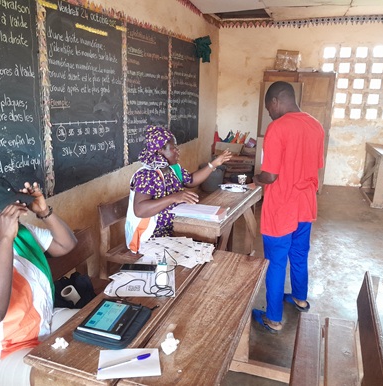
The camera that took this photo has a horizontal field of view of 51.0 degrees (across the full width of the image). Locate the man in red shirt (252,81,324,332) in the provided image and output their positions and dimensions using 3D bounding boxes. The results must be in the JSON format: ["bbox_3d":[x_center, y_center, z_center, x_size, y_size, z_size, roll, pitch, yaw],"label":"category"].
[{"bbox_3d":[0.646,0.077,2.812,0.480,1.654,0.370,-7,17,-28],"label":"man in red shirt"}]

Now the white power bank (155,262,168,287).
[{"bbox_3d":[-0.132,0.367,1.799,0.045,0.104,0.024,2,15,3],"label":"white power bank"}]

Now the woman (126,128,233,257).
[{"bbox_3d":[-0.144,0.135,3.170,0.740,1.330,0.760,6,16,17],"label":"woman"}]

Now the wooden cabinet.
[{"bbox_3d":[1.653,-0.962,6.406,1.030,1.804,0.500,7,16,21],"label":"wooden cabinet"}]

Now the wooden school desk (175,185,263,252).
[{"bbox_3d":[0.235,0.393,3.441,0.420,0.703,1.200,7,16,21],"label":"wooden school desk"}]

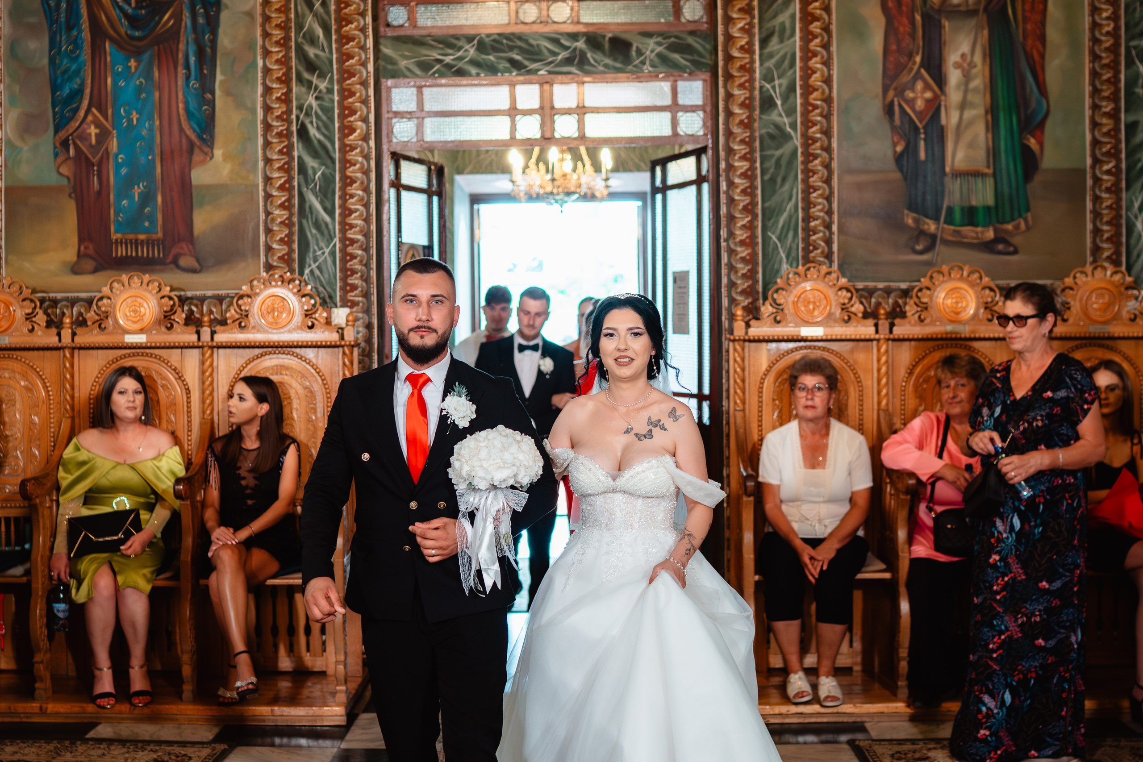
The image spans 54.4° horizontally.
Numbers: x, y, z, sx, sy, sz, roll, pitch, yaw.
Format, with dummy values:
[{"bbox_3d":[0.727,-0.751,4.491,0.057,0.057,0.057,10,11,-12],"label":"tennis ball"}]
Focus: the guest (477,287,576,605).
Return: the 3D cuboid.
[{"bbox_3d":[-0.228,0.413,5.500,0.540,1.760,0.400,-1,2,-2],"label":"guest"}]

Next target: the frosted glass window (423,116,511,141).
[{"bbox_3d":[-0.464,-1.126,4.955,0.395,0.110,0.040,-1,2,1],"label":"frosted glass window"}]

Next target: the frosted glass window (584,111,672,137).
[{"bbox_3d":[0.255,-1.141,4.945,0.395,0.110,0.040,-1,2,1],"label":"frosted glass window"}]

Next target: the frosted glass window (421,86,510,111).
[{"bbox_3d":[-0.467,-1.259,4.955,0.395,0.108,0.040,-1,2,1],"label":"frosted glass window"}]

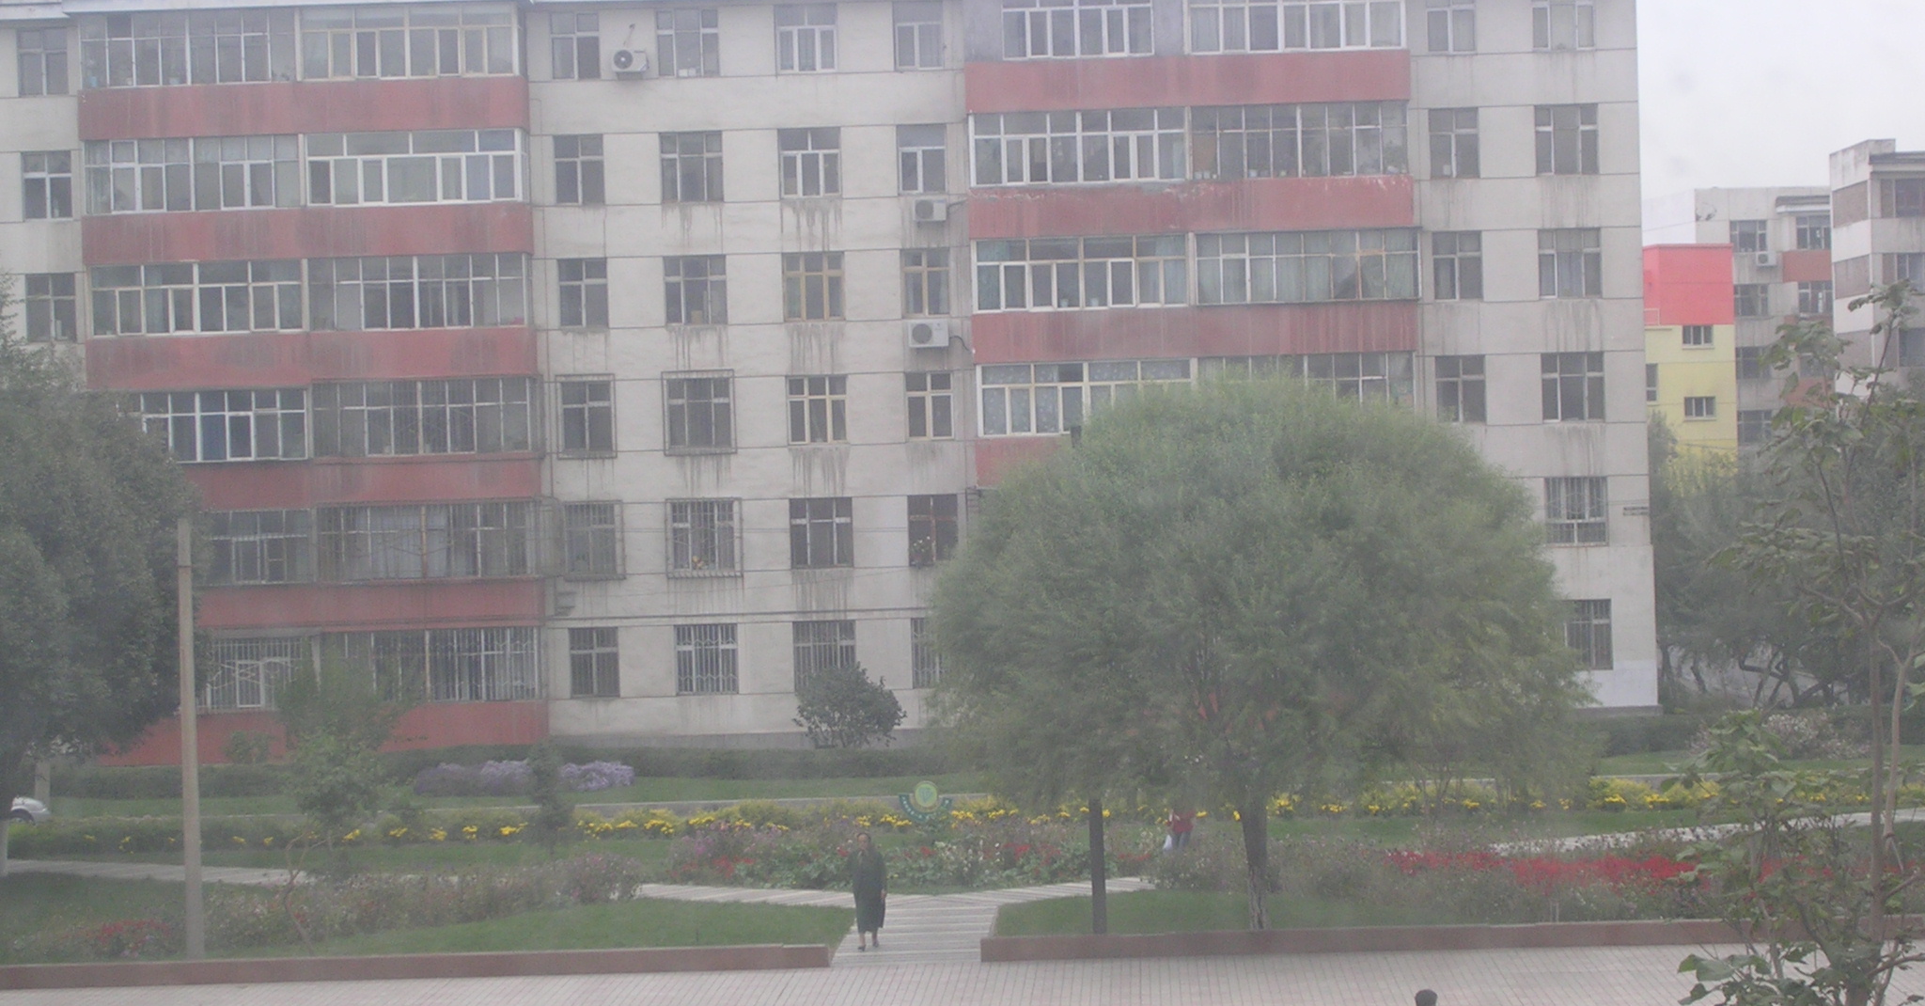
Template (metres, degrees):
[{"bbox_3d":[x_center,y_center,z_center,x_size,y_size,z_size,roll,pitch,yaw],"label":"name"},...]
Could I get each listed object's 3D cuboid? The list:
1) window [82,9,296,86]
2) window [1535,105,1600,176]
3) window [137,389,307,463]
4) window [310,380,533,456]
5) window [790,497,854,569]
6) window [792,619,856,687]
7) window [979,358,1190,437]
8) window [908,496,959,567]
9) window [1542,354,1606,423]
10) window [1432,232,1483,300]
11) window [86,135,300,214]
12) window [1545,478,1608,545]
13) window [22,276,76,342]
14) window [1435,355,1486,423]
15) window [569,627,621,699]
[{"bbox_3d":[-17.945,-10.554,111.129,4.986,1.640,0.200,-2,0,2],"label":"window"},{"bbox_3d":[14.110,-8.459,111.616,1.463,1.608,0.200,-2,0,2],"label":"window"},{"bbox_3d":[-17.224,-1.745,109.105,4.518,1.562,0.200,-2,0,0],"label":"window"},{"bbox_3d":[-12.242,-1.921,108.134,5.018,1.692,0.150,-2,1,1],"label":"window"},{"bbox_3d":[-3.179,0.680,108.118,1.451,1.556,0.150,-2,1,1],"label":"window"},{"bbox_3d":[-3.135,3.415,108.606,1.411,1.554,0.150,-2,1,1],"label":"window"},{"bbox_3d":[2.761,-2.389,107.740,4.699,1.559,0.150,-2,1,1],"label":"window"},{"bbox_3d":[-0.688,0.635,112.126,1.151,1.695,0.200,-2,0,2],"label":"window"},{"bbox_3d":[13.872,-2.631,108.651,1.426,1.497,0.150,-2,1,1],"label":"window"},{"bbox_3d":[11.670,-5.568,112.562,1.169,1.607,0.150,-2,1,2],"label":"window"},{"bbox_3d":[-17.896,-7.620,111.153,4.950,1.711,0.200,-2,0,2],"label":"window"},{"bbox_3d":[14.458,0.195,112.547,1.470,1.557,0.150,-2,1,2],"label":"window"},{"bbox_3d":[-21.030,-4.487,110.175,1.239,1.489,0.150,-2,0,0],"label":"window"},{"bbox_3d":[11.648,-2.670,111.738,1.151,1.548,0.200,-2,0,2],"label":"window"},{"bbox_3d":[-8.308,3.626,108.273,1.145,1.601,0.150,-2,1,1],"label":"window"}]

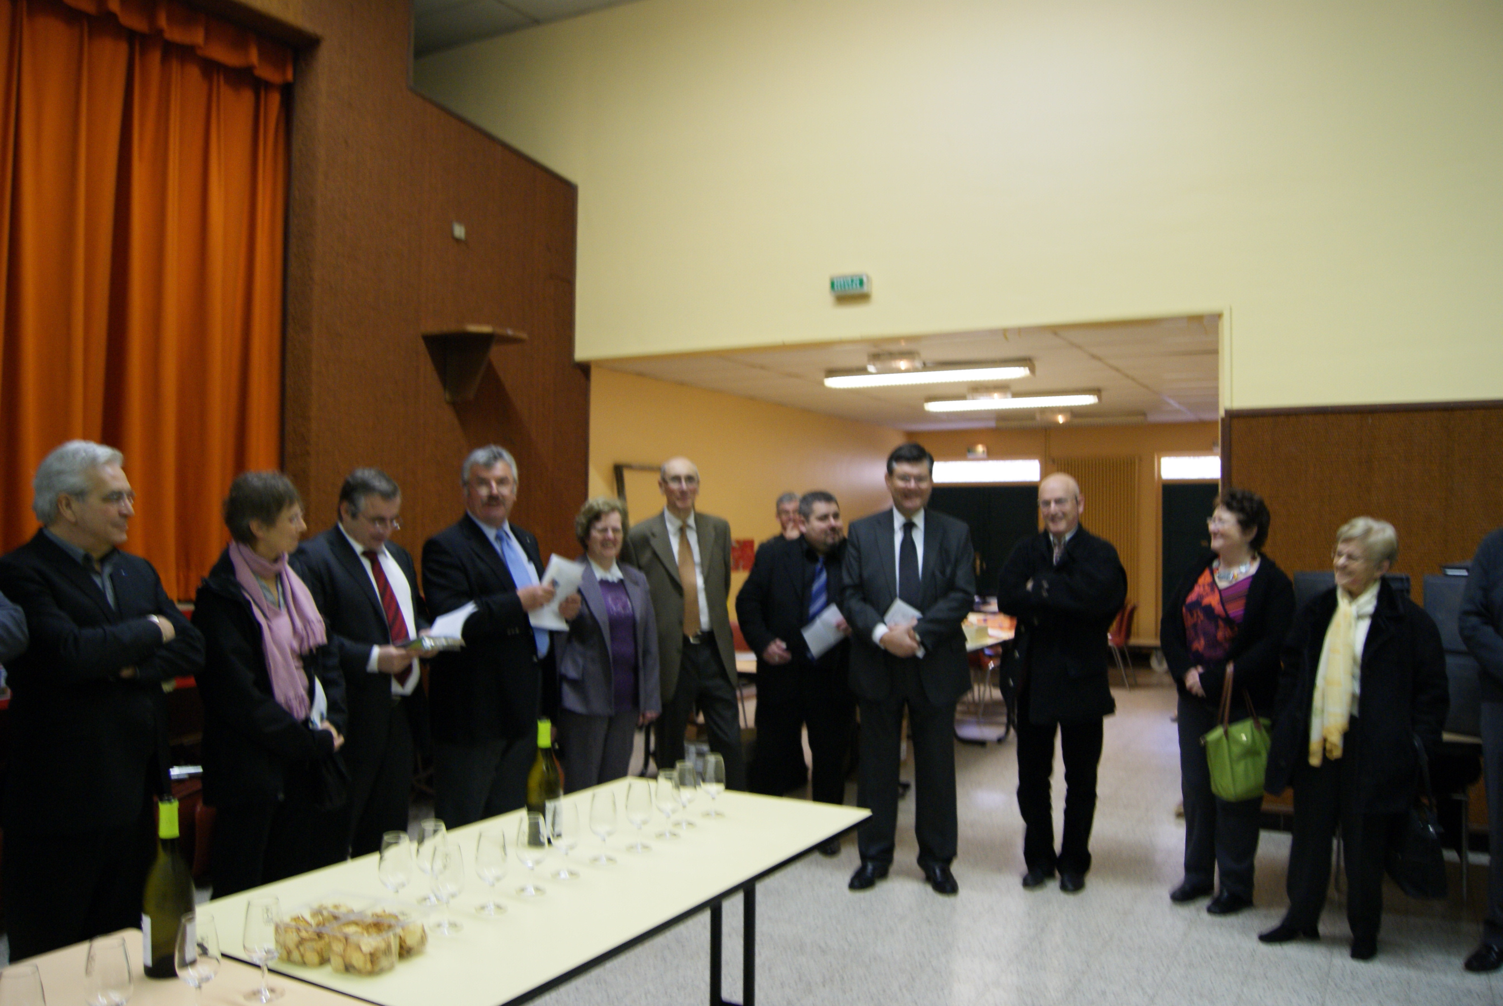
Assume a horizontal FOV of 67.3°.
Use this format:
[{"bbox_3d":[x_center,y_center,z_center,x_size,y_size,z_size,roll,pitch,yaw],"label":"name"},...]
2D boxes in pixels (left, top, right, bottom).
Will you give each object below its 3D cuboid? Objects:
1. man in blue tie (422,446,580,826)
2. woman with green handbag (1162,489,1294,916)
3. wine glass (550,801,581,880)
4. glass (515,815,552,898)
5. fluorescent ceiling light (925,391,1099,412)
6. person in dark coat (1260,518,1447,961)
[{"bbox_3d":[-0.950,0.680,4.142,0.400,1.779,0.510,-1,-3,40],"label":"man in blue tie"},{"bbox_3d":[2.001,0.794,4.730,0.520,1.690,0.400,0,-2,43],"label":"woman with green handbag"},{"bbox_3d":[-0.399,0.722,2.428,0.066,0.155,0.066,1,-2,0],"label":"wine glass"},{"bbox_3d":[-0.446,0.717,2.311,0.066,0.155,0.066,1,-2,0],"label":"glass"},{"bbox_3d":[2.235,-0.875,9.803,1.570,0.110,0.170,0,-2,30],"label":"fluorescent ceiling light"},{"bbox_3d":[2.196,0.834,4.149,0.560,1.538,0.400,-1,-3,43],"label":"person in dark coat"}]

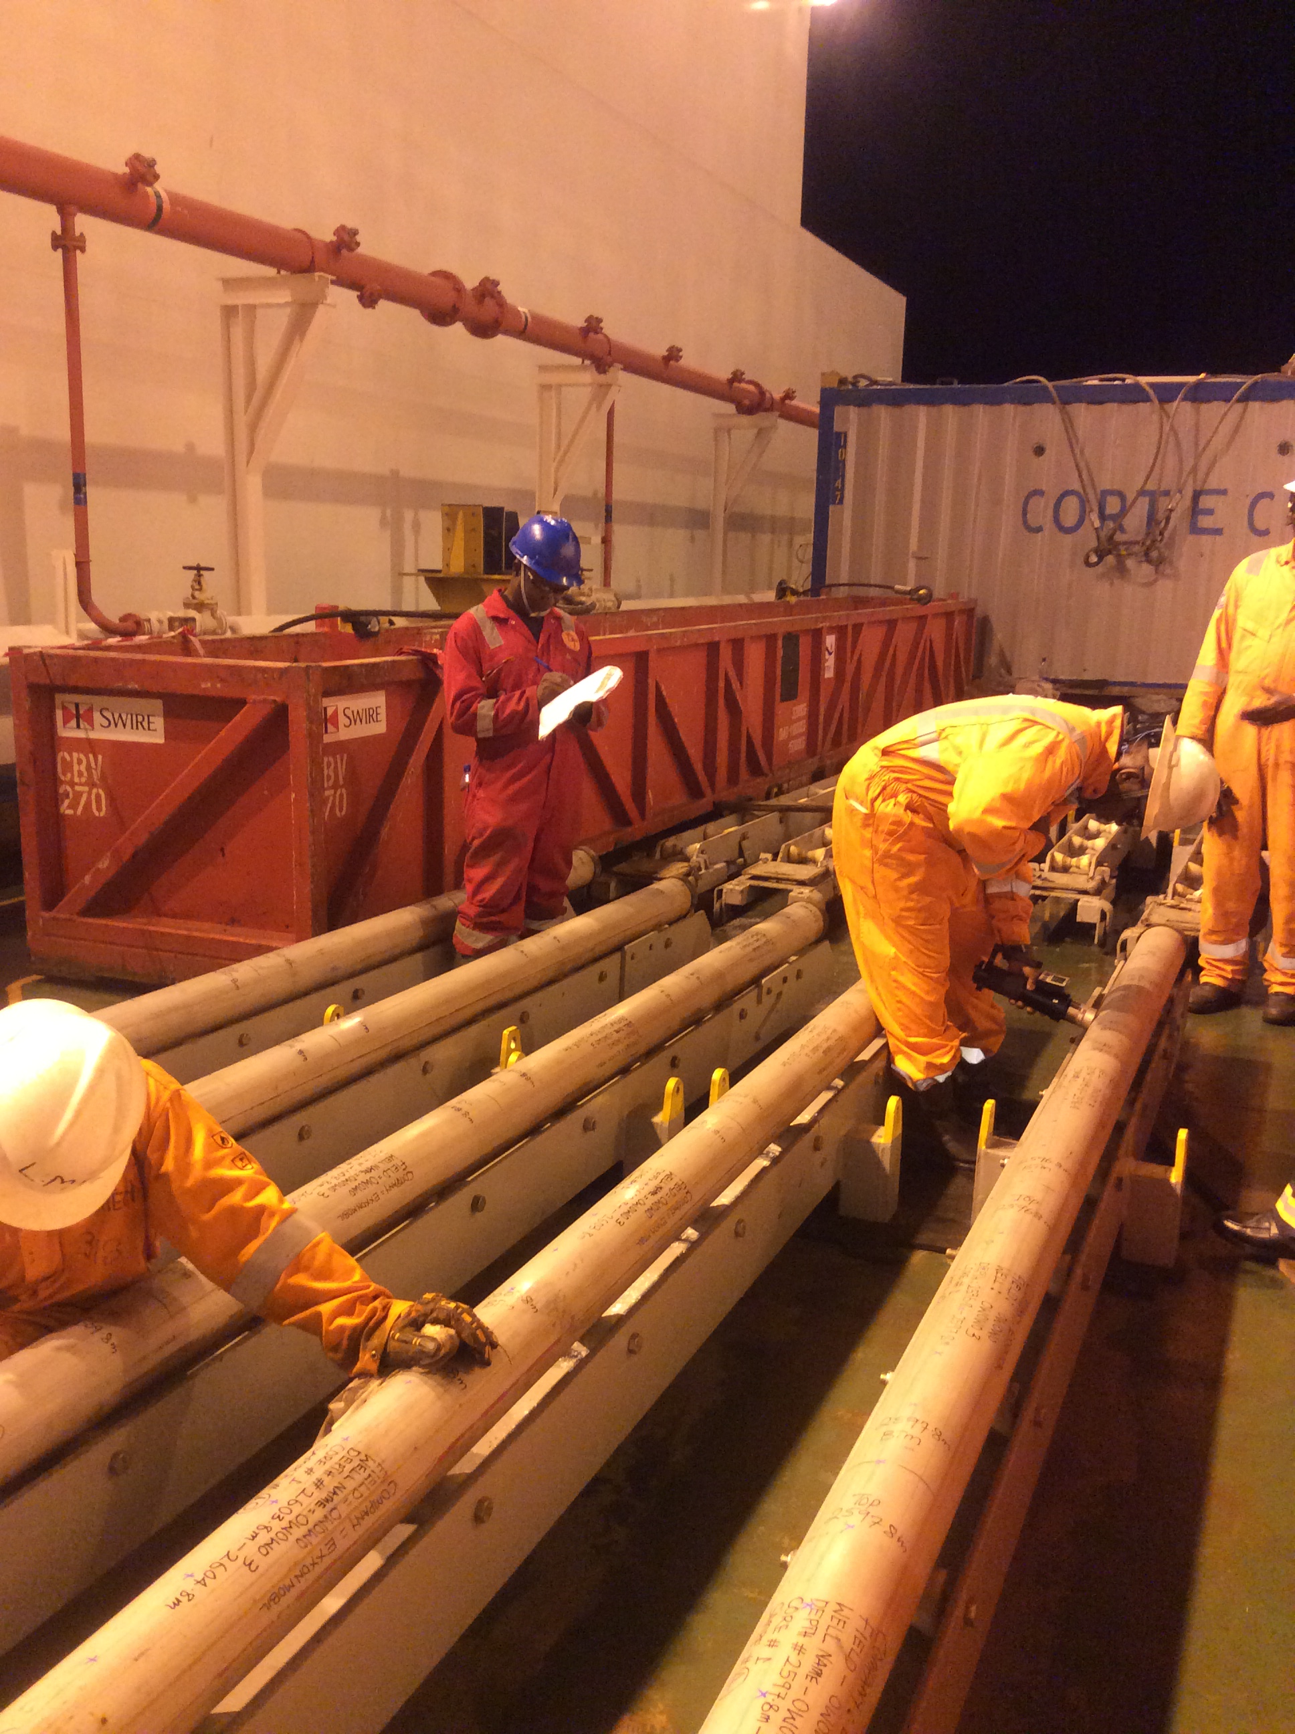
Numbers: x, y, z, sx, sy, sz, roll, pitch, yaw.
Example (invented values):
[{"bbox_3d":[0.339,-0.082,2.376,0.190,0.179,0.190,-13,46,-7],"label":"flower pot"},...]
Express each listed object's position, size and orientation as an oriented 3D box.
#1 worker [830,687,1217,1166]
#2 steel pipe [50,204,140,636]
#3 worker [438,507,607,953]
[{"bbox_3d":[0.949,0.146,4.070,0.950,1.150,0.560,6,12,22],"label":"worker"},{"bbox_3d":[-2.659,-2.130,7.790,0.155,1.981,0.479,6,12,21],"label":"steel pipe"},{"bbox_3d":[-0.386,-0.323,5.100,0.510,1.620,0.420,-8,15,-40],"label":"worker"}]

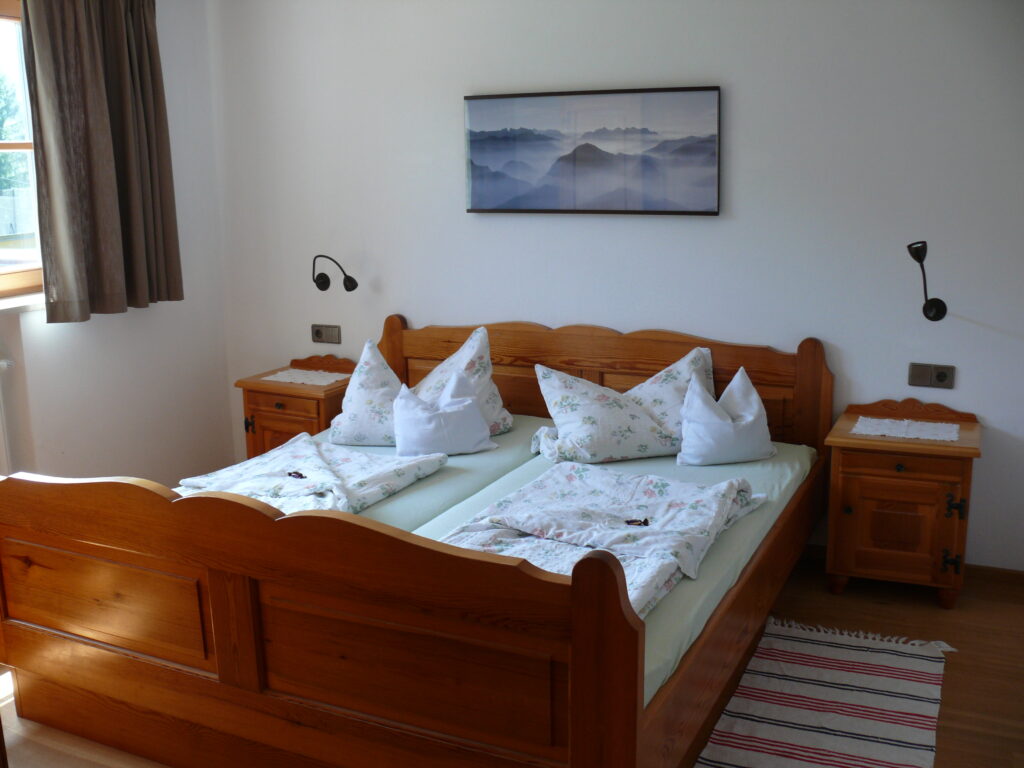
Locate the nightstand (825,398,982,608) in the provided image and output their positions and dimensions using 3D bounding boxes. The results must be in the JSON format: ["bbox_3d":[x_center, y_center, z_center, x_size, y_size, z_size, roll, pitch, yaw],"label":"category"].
[{"bbox_3d":[1.320,0.394,3.514,0.476,0.642,0.371,5,13,26],"label":"nightstand"}]

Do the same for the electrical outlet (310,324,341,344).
[{"bbox_3d":[-0.835,-0.224,4.677,0.153,0.082,0.013,5,13,26],"label":"electrical outlet"}]

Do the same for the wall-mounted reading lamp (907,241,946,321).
[{"bbox_3d":[1.379,-0.336,3.444,0.132,0.282,0.170,5,13,26],"label":"wall-mounted reading lamp"}]

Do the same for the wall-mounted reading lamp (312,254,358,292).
[{"bbox_3d":[-0.784,-0.476,4.530,0.285,0.167,0.130,5,13,26],"label":"wall-mounted reading lamp"}]

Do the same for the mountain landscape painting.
[{"bbox_3d":[0.286,-0.881,3.962,1.046,0.460,0.028,5,13,26],"label":"mountain landscape painting"}]

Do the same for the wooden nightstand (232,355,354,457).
[{"bbox_3d":[-0.893,0.214,4.569,0.476,0.642,0.371,5,13,26],"label":"wooden nightstand"}]

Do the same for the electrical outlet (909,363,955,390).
[{"bbox_3d":[1.447,-0.028,3.567,0.153,0.082,0.013,5,13,26],"label":"electrical outlet"}]

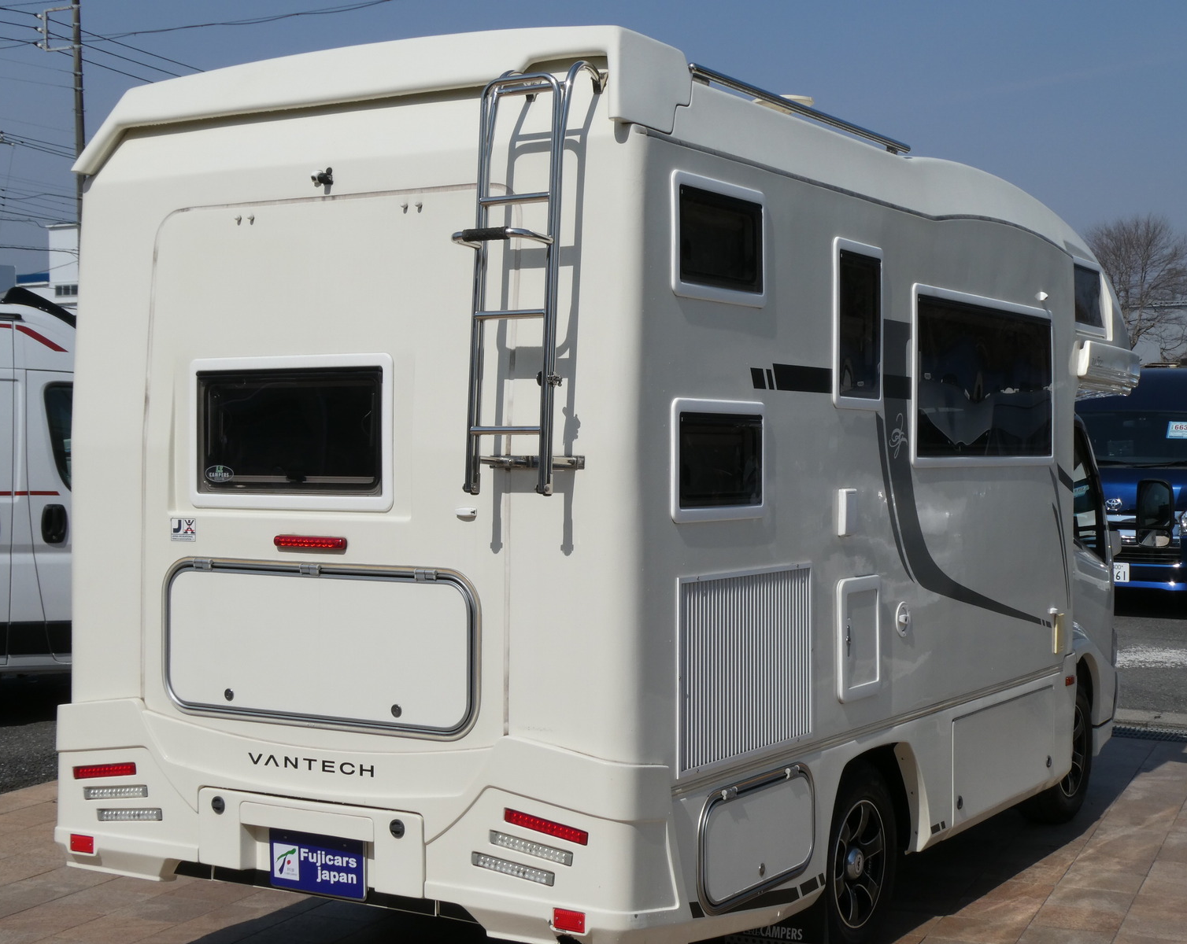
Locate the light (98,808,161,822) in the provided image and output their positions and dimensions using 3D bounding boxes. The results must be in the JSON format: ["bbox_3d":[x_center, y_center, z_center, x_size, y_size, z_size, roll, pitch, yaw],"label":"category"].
[{"bbox_3d":[-1.329,0.984,5.219,0.252,0.036,0.030,-8,-4,36],"label":"light"}]

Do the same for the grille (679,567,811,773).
[{"bbox_3d":[0.418,0.508,4.819,0.030,0.495,0.766,0,1,32],"label":"grille"}]

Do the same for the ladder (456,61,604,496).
[{"bbox_3d":[-0.175,-0.468,4.459,0.310,1.044,0.280,0,1,32],"label":"ladder"}]

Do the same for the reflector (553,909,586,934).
[{"bbox_3d":[-0.057,1.085,4.384,0.092,0.048,0.015,0,1,32],"label":"reflector"}]

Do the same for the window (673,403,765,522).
[{"bbox_3d":[0.338,-0.029,4.851,0.035,0.321,0.503,0,1,32],"label":"window"}]

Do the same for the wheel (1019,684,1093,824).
[{"bbox_3d":[2.018,1.209,8.036,0.210,0.650,0.650,0,1,32],"label":"wheel"}]

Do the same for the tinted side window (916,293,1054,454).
[{"bbox_3d":[1.385,-0.313,6.361,0.040,0.518,1.327,0,1,32],"label":"tinted side window"}]

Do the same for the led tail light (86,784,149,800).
[{"bbox_3d":[-1.405,0.948,5.379,0.265,0.036,0.030,-8,-4,31],"label":"led tail light"}]

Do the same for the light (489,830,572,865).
[{"bbox_3d":[-0.153,0.955,4.619,0.252,0.035,0.030,7,4,31],"label":"light"}]

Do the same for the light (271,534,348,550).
[{"bbox_3d":[-0.780,0.195,5.010,0.245,0.038,0.030,0,1,31],"label":"light"}]

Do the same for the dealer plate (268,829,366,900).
[{"bbox_3d":[-0.764,1.085,5.027,0.335,0.165,0.020,0,1,31],"label":"dealer plate"}]

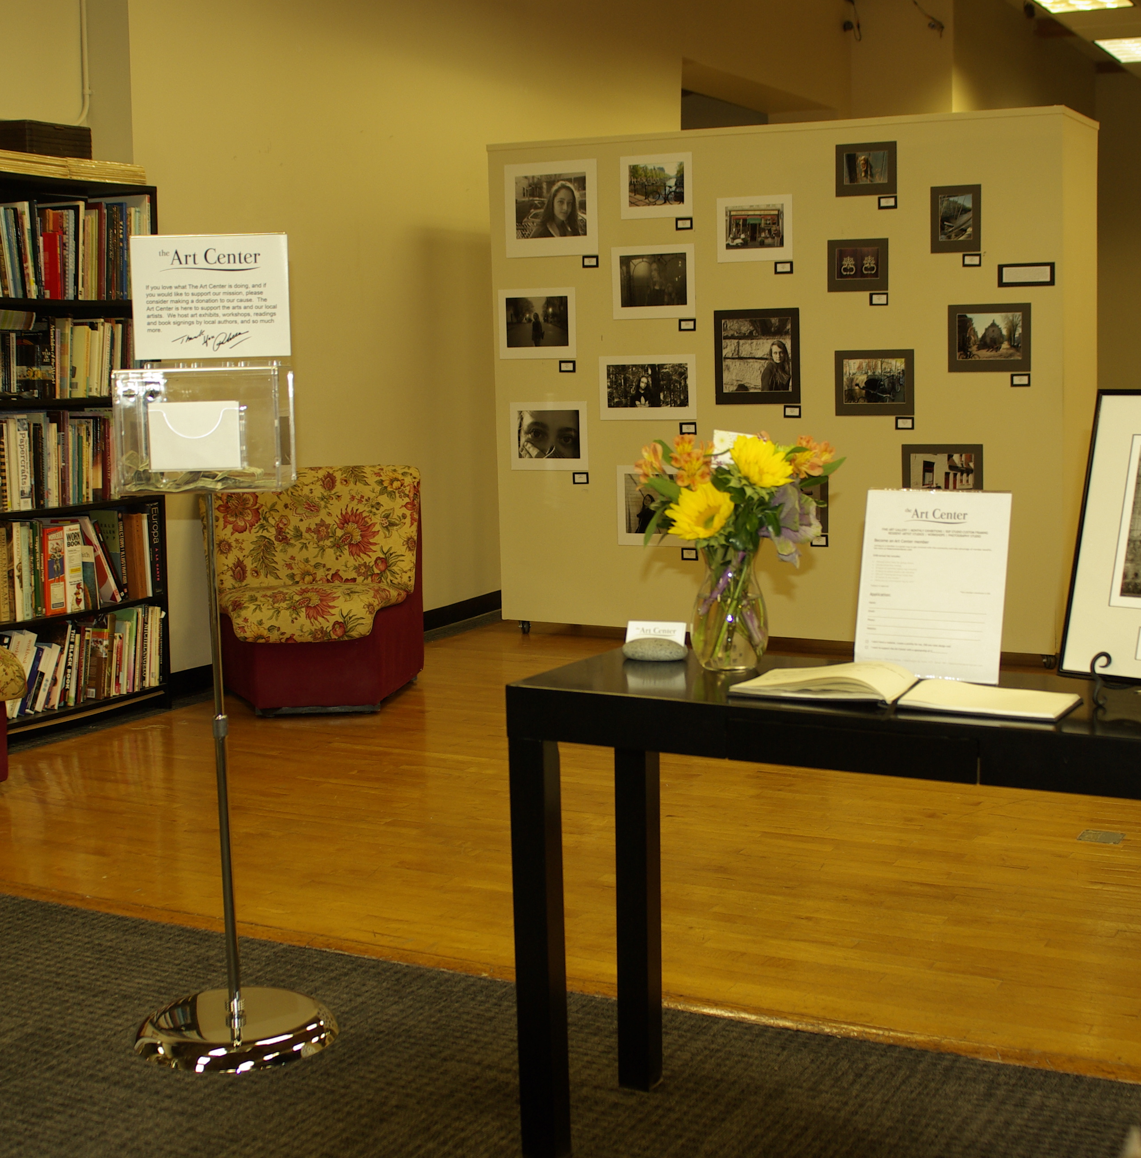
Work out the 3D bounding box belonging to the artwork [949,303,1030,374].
[{"bbox_3d":[1.581,-0.907,6.535,0.312,0.253,0.015,3,8,27],"label":"artwork"}]

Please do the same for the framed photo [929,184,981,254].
[{"bbox_3d":[1.490,-1.398,6.710,0.201,0.255,0.020,2,8,26],"label":"framed photo"}]

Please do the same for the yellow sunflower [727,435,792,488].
[{"bbox_3d":[0.289,-0.176,2.630,0.090,0.074,0.060,-4,-24,-21],"label":"yellow sunflower"}]

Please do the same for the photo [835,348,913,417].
[{"bbox_3d":[1.214,-0.783,6.920,0.325,0.261,0.020,2,8,26],"label":"photo"}]

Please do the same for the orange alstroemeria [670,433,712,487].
[{"bbox_3d":[0.182,-0.179,2.640,0.066,0.080,0.062,0,7,9],"label":"orange alstroemeria"}]

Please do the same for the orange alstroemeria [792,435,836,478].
[{"bbox_3d":[0.372,-0.187,2.647,0.068,0.068,0.065,-3,7,-17],"label":"orange alstroemeria"}]

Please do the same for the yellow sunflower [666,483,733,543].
[{"bbox_3d":[0.194,-0.100,2.600,0.093,0.084,0.056,2,-18,27],"label":"yellow sunflower"}]

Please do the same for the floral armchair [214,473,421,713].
[{"bbox_3d":[-0.940,0.033,6.348,0.820,0.840,0.660,-2,7,-8],"label":"floral armchair"}]

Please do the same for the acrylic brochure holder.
[{"bbox_3d":[-0.624,0.232,3.097,0.365,1.222,0.340,-1,7,-3],"label":"acrylic brochure holder"}]

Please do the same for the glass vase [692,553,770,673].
[{"bbox_3d":[0.246,0.043,2.675,0.119,0.179,0.119,-1,7,0],"label":"glass vase"}]

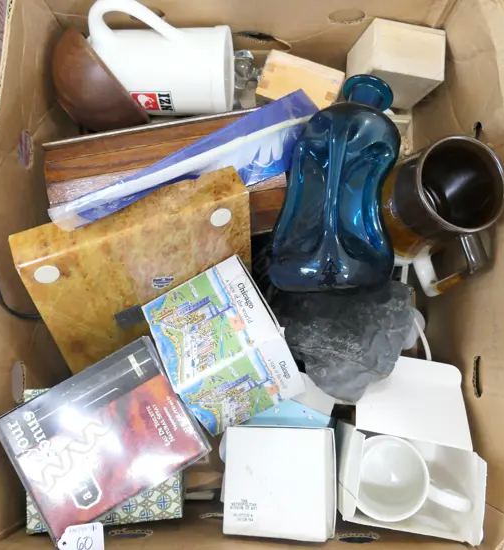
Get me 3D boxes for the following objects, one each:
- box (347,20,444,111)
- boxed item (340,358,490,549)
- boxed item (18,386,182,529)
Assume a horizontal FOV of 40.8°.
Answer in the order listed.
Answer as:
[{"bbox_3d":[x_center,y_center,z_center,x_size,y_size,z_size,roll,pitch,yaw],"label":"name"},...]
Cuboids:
[{"bbox_3d":[0.143,-0.209,0.680,0.073,0.072,0.050,5,81,-12],"label":"box"},{"bbox_3d":[0.158,0.179,0.690,0.122,0.103,0.150,7,84,2],"label":"boxed item"},{"bbox_3d":[-0.150,0.187,0.713,0.159,0.050,0.144,-1,84,1],"label":"boxed item"}]

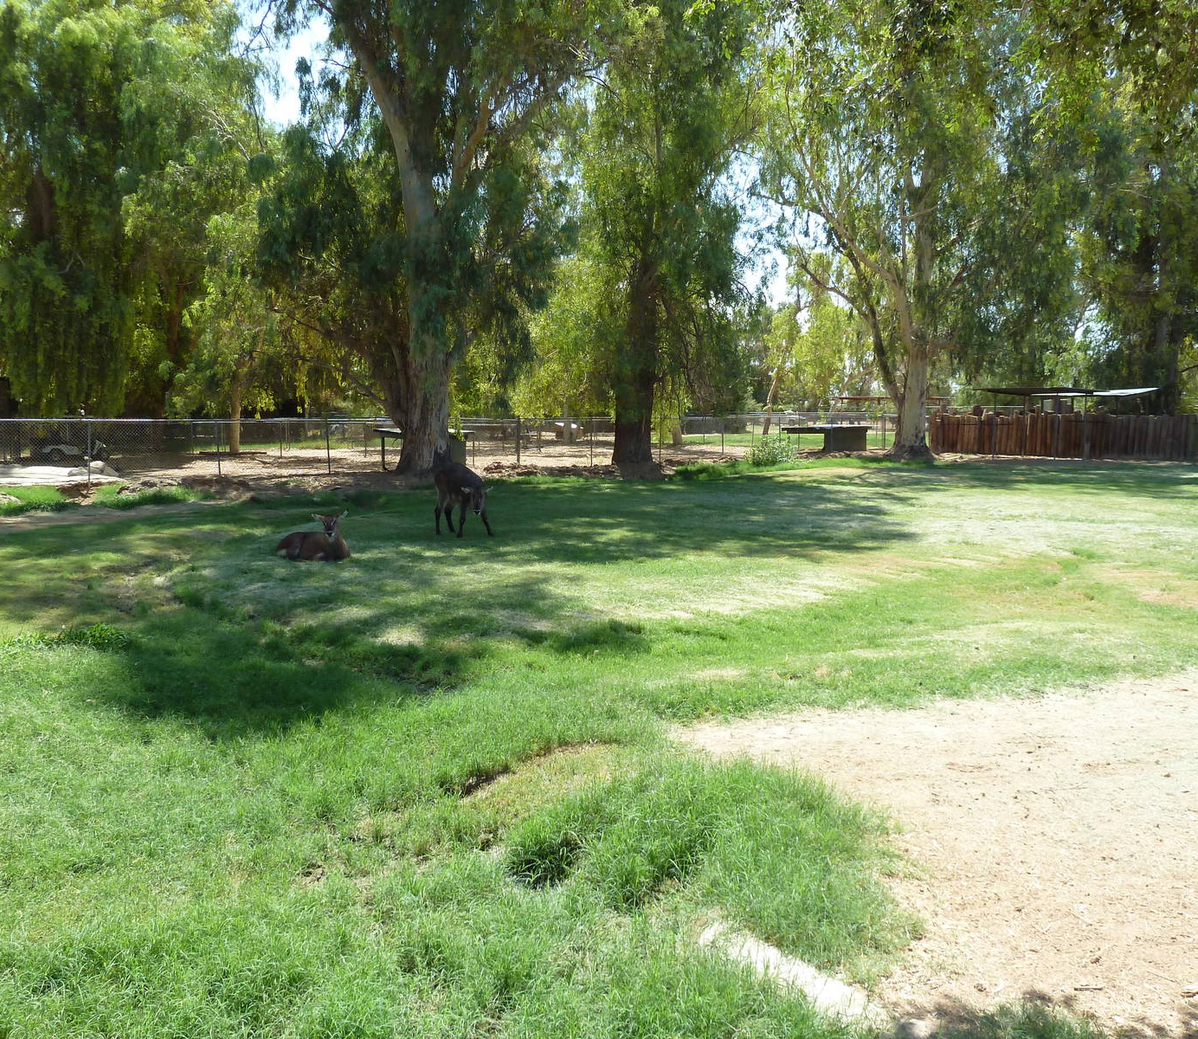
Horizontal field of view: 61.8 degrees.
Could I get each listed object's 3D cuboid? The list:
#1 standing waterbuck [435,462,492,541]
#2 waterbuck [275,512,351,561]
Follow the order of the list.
[{"bbox_3d":[-2.020,-0.290,14.900,0.460,1.120,1.250,-5,8,-38],"label":"standing waterbuck"},{"bbox_3d":[-3.670,0.195,12.850,1.080,0.640,0.490,4,7,32],"label":"waterbuck"}]

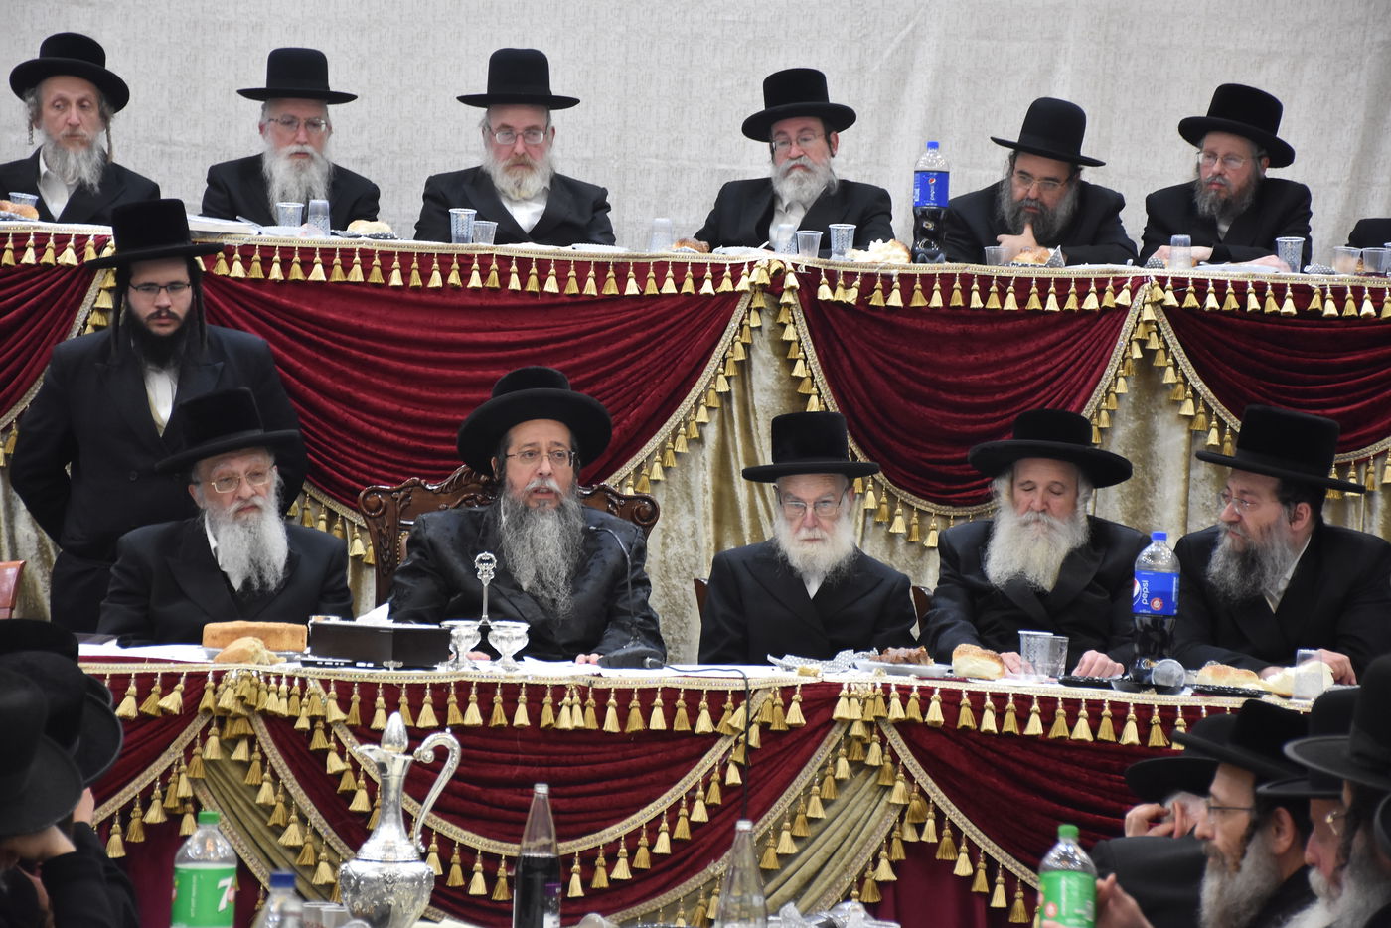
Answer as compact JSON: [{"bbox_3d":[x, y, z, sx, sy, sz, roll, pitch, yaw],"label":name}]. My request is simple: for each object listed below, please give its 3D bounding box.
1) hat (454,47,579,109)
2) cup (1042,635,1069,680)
[{"bbox_3d":[-0.463,-1.010,11.350,0.315,0.133,0.345,3,-4,-4],"label":"hat"},{"bbox_3d":[0.746,0.405,9.000,0.070,0.095,0.070,2,0,0],"label":"cup"}]

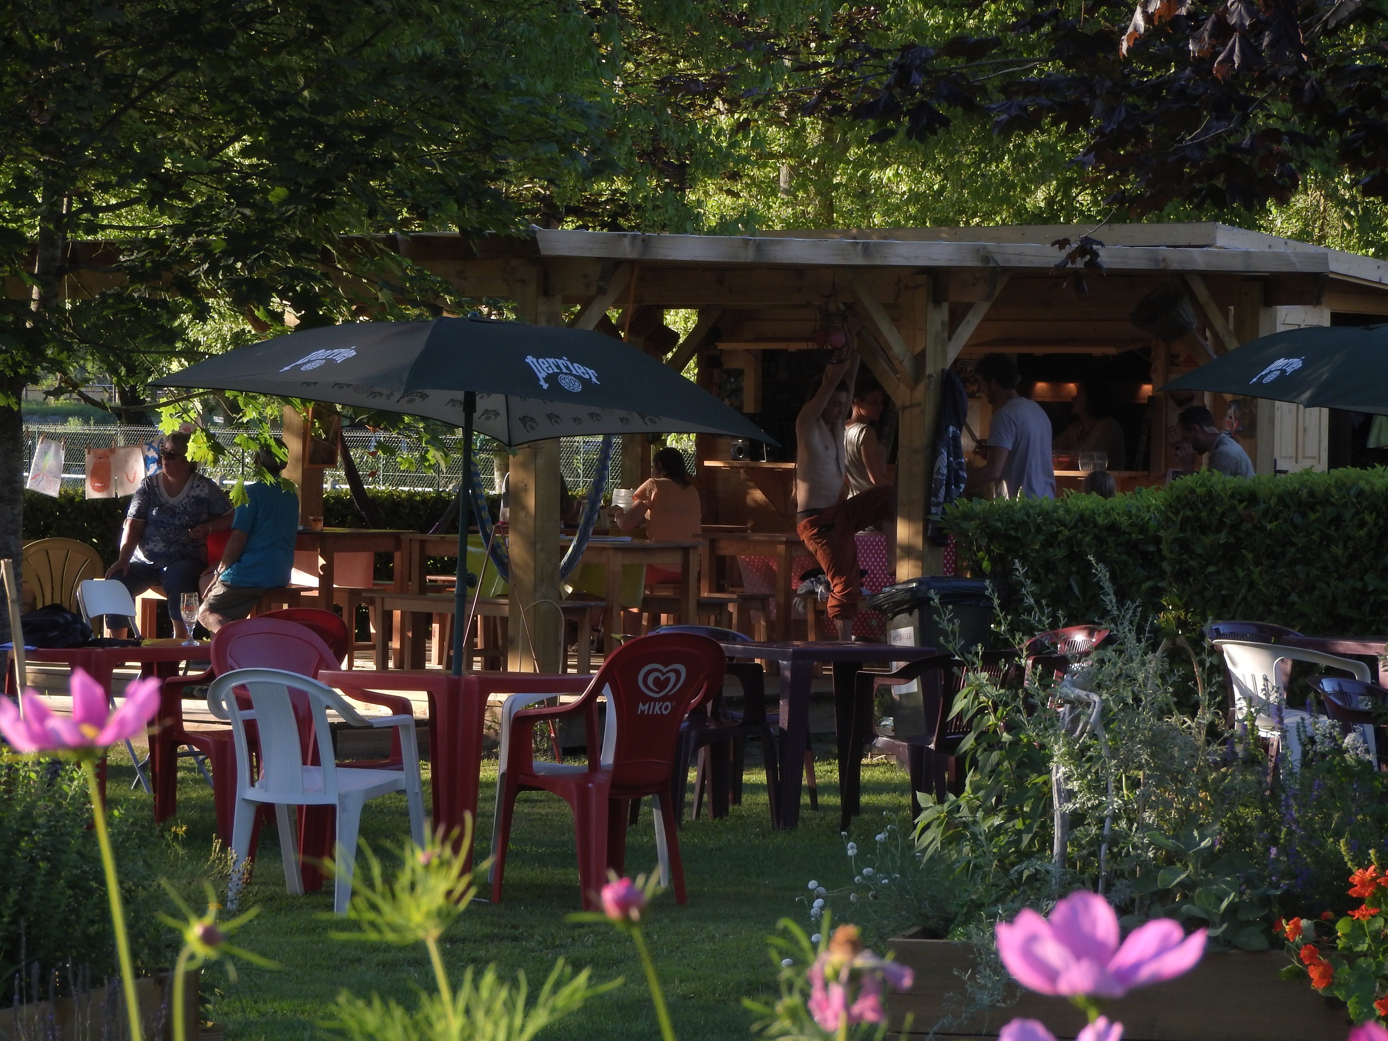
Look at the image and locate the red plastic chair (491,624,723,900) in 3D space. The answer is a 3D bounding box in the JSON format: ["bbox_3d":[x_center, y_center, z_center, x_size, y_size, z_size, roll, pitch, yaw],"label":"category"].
[{"bbox_3d":[-0.300,0.797,16.100,0.570,0.870,0.580,1,0,-43],"label":"red plastic chair"}]

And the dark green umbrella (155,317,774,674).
[{"bbox_3d":[-0.760,0.280,16.500,1.460,1.900,1.460,3,-1,-38],"label":"dark green umbrella"}]

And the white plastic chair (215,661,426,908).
[{"bbox_3d":[-1.185,0.850,15.850,0.570,0.780,0.560,0,0,31],"label":"white plastic chair"}]

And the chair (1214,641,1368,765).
[{"bbox_3d":[2.720,0.930,22.700,0.570,0.780,0.570,1,0,-36],"label":"chair"}]

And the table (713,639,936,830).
[{"bbox_3d":[0.515,0.873,20.450,0.720,0.725,0.720,0,0,-28],"label":"table"}]

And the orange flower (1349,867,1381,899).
[{"bbox_3d":[1.112,0.600,8.300,0.050,0.052,0.045,0,0,0],"label":"orange flower"}]

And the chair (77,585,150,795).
[{"bbox_3d":[-2.330,0.715,21.600,0.510,0.890,0.460,1,0,42],"label":"chair"}]

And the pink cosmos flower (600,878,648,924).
[{"bbox_3d":[-0.029,0.159,2.100,0.019,0.019,0.019,-12,0,0],"label":"pink cosmos flower"}]

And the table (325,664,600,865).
[{"bbox_3d":[-0.769,0.862,16.300,0.730,0.727,0.730,0,0,44],"label":"table"}]

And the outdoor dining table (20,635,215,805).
[{"bbox_3d":[-2.310,0.875,20.500,0.720,0.730,0.720,1,0,-29],"label":"outdoor dining table"}]

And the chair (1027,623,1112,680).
[{"bbox_3d":[1.550,0.868,22.300,0.570,0.820,0.570,1,0,-37],"label":"chair"}]

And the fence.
[{"bbox_3d":[-5.250,-0.665,70.300,0.070,1.150,17.000,0,0,-37],"label":"fence"}]

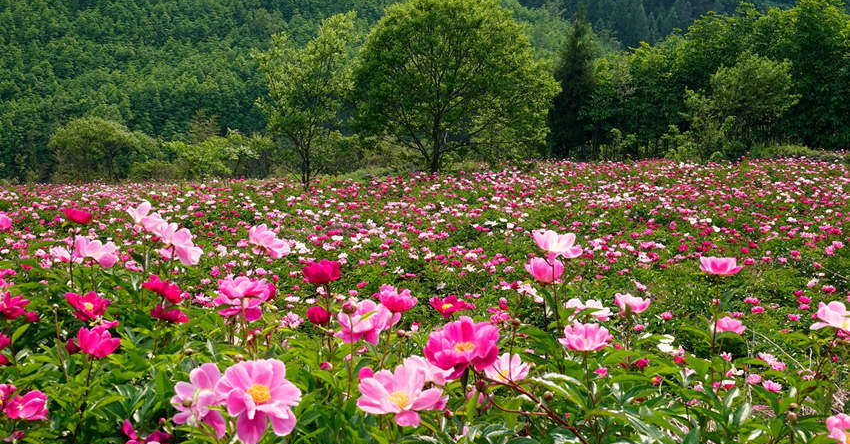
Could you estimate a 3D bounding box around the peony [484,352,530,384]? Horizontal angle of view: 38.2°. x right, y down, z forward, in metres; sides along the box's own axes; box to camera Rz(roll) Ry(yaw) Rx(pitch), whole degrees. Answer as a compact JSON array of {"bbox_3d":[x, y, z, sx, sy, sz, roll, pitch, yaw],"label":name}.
[{"bbox_3d":[0.185,0.328,2.750,0.105,0.070,0.085,0,2,0],"label":"peony"}]

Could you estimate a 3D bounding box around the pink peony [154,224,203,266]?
[{"bbox_3d":[-0.522,0.048,2.600,0.102,0.089,0.090,-2,4,-27],"label":"pink peony"}]

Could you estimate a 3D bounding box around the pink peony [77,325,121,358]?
[{"bbox_3d":[-0.652,0.237,2.450,0.088,0.068,0.085,0,3,0],"label":"pink peony"}]

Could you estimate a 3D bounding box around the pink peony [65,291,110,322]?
[{"bbox_3d":[-0.823,0.207,3.000,0.108,0.075,0.090,0,2,-6],"label":"pink peony"}]

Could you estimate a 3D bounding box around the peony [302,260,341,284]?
[{"bbox_3d":[-0.240,0.115,2.850,0.088,0.056,0.087,0,3,0],"label":"peony"}]

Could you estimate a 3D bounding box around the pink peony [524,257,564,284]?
[{"bbox_3d":[0.312,0.127,3.200,0.105,0.070,0.100,0,2,0],"label":"pink peony"}]

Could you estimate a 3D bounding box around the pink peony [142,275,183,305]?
[{"bbox_3d":[-0.706,0.184,3.300,0.108,0.080,0.100,0,2,-11],"label":"pink peony"}]

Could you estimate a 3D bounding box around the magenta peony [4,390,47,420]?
[{"bbox_3d":[-0.765,0.349,2.350,0.080,0.057,0.078,1,3,17],"label":"magenta peony"}]

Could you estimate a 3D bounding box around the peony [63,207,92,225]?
[{"bbox_3d":[-0.991,-0.016,3.500,0.086,0.051,0.085,0,3,0],"label":"peony"}]

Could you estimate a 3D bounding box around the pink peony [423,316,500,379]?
[{"bbox_3d":[0.053,0.179,1.750,0.108,0.091,0.090,0,3,6],"label":"pink peony"}]

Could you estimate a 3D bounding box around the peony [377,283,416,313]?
[{"bbox_3d":[-0.074,0.206,3.300,0.102,0.078,0.100,0,2,0],"label":"peony"}]

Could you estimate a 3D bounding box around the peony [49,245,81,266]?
[{"bbox_3d":[-1.256,0.117,4.300,0.112,0.070,0.100,0,2,0],"label":"peony"}]

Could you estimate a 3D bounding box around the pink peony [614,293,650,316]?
[{"bbox_3d":[0.589,0.235,3.500,0.108,0.065,0.100,0,2,0],"label":"pink peony"}]

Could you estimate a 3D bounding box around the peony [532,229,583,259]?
[{"bbox_3d":[0.281,0.048,2.600,0.106,0.064,0.100,0,3,0],"label":"peony"}]

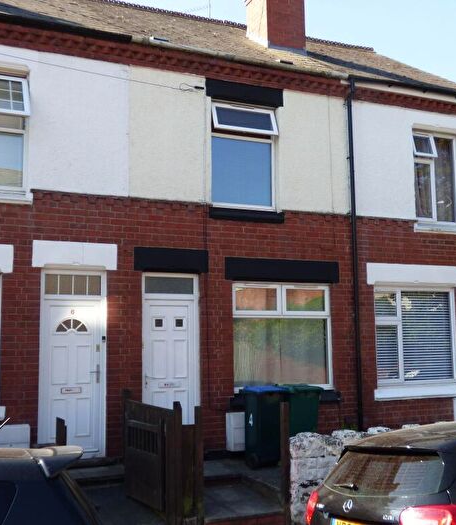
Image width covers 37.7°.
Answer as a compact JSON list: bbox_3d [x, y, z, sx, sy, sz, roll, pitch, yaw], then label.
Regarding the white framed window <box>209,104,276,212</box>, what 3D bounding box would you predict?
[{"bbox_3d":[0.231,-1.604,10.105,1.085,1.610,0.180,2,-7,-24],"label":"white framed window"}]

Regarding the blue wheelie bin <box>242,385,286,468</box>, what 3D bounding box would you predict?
[{"bbox_3d":[0.539,2.230,9.176,0.530,1.040,0.480,2,-7,-24],"label":"blue wheelie bin"}]

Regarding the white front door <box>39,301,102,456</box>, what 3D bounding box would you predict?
[{"bbox_3d":[-2.040,1.514,8.729,0.835,2.053,0.090,2,-7,-24],"label":"white front door"}]

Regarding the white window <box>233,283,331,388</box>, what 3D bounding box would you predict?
[{"bbox_3d":[0.808,1.116,10.040,1.660,1.600,0.100,2,-7,-24],"label":"white window"}]

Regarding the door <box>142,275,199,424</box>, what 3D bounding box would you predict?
[{"bbox_3d":[-0.803,1.373,9.292,0.840,2.450,0.090,2,-7,-24],"label":"door"}]

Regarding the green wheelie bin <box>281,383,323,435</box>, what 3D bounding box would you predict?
[{"bbox_3d":[1.004,2.270,9.520,0.530,1.040,0.480,2,-7,-24],"label":"green wheelie bin"}]

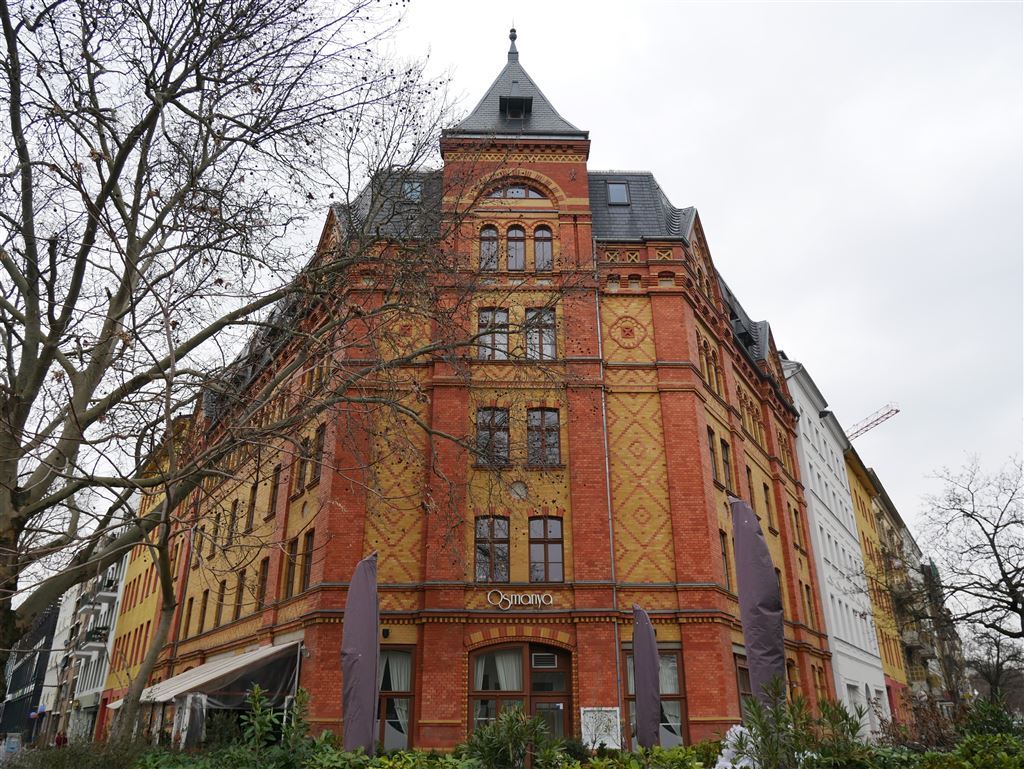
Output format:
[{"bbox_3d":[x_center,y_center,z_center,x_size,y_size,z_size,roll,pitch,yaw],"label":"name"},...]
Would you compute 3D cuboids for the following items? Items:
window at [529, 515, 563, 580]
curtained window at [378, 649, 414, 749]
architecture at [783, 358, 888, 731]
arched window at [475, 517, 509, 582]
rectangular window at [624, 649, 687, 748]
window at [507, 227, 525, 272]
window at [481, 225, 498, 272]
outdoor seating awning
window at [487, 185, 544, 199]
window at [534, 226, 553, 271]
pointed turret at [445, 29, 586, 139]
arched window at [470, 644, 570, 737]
[{"bbox_3d":[1.032,4.941,21.416,1.040,1.975,0.200,0,-24,-1],"label":"window"},{"bbox_3d":[-3.611,8.866,20.153,1.717,2.694,0.200,0,-24,-1],"label":"curtained window"},{"bbox_3d":[14.807,10.963,45.275,11.500,20.000,14.500,-15,-28,30],"label":"architecture"},{"bbox_3d":[-0.602,4.932,21.378,1.023,1.971,0.200,0,-24,-1],"label":"arched window"},{"bbox_3d":[4.091,8.933,20.317,1.802,2.706,0.200,0,-24,-1],"label":"rectangular window"},{"bbox_3d":[0.163,-4.961,25.748,0.652,1.996,0.200,0,-24,-1],"label":"window"},{"bbox_3d":[-0.806,-4.956,25.721,0.670,1.994,0.200,0,-24,-1],"label":"window"},{"bbox_3d":[-11.783,10.650,26.011,3.400,1.850,13.000,16,-28,-31],"label":"outdoor seating awning"},{"bbox_3d":[0.152,-7.335,27.023,2.245,0.734,0.200,0,-24,-1],"label":"window"},{"bbox_3d":[1.143,-4.966,25.775,0.653,1.998,0.200,0,-24,-1],"label":"window"},{"bbox_3d":[0.112,-12.505,31.515,5.509,9.272,5.509,0,-24,-1],"label":"pointed turret"},{"bbox_3d":[0.238,8.658,19.850,2.855,2.729,0.250,0,-24,-1],"label":"arched window"}]

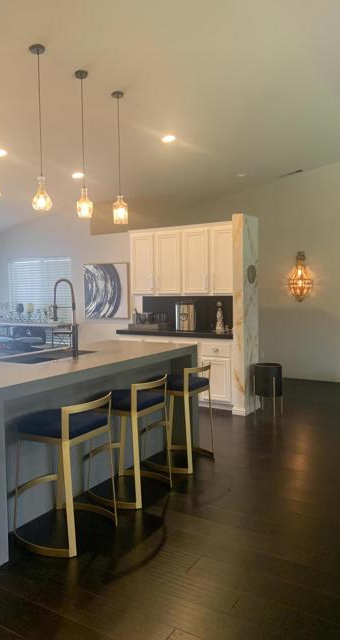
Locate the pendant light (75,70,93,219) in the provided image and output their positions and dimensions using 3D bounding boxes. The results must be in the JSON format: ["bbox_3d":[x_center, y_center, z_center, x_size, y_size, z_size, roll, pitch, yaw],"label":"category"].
[{"bbox_3d":[-0.684,-1.365,3.781,0.130,1.120,0.130,-1,3,0],"label":"pendant light"}]

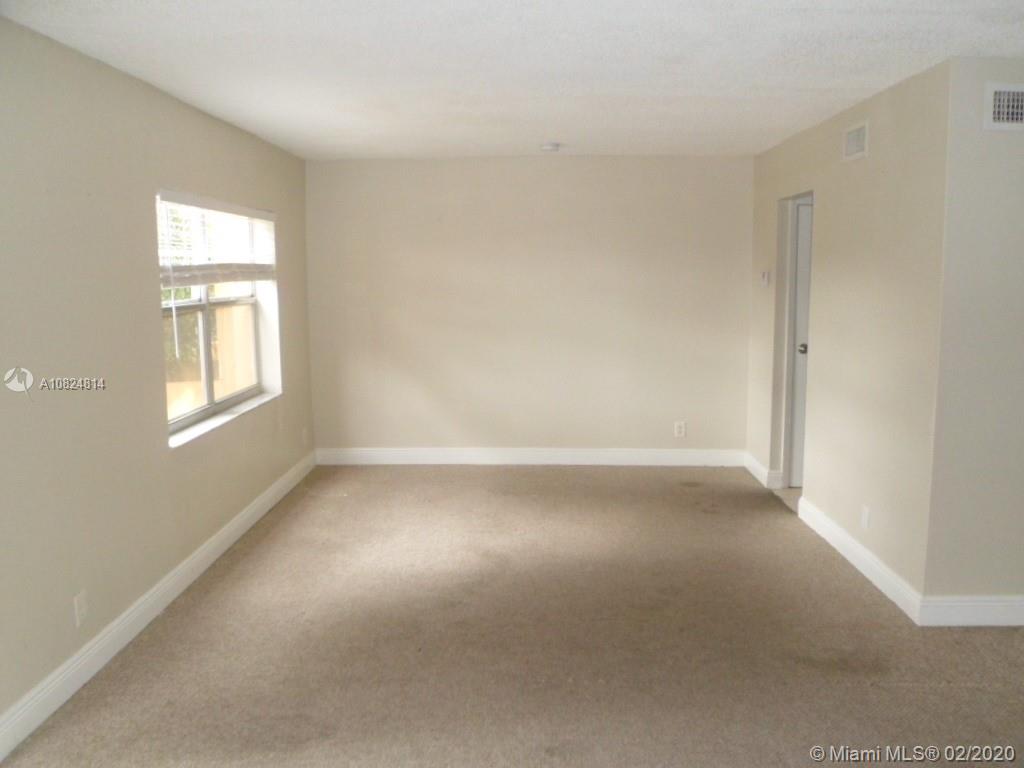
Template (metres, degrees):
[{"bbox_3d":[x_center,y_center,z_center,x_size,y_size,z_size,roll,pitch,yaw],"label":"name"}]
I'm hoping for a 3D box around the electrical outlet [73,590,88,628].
[{"bbox_3d":[-1.660,0.867,3.084,0.010,0.118,0.073,0,8,1],"label":"electrical outlet"}]

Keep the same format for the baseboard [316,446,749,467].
[{"bbox_3d":[0.143,0.587,6.423,3.455,0.133,0.018,0,8,1],"label":"baseboard"}]

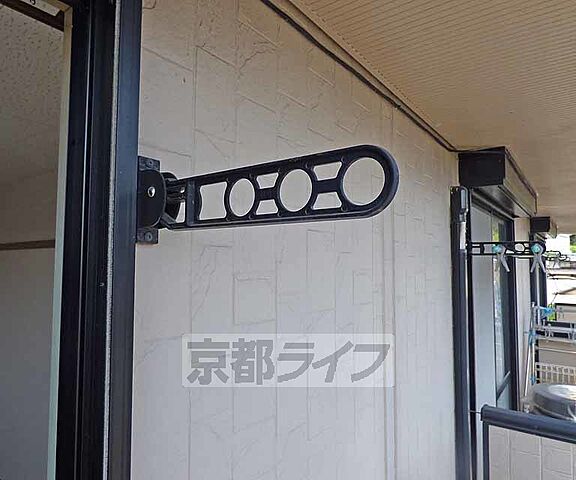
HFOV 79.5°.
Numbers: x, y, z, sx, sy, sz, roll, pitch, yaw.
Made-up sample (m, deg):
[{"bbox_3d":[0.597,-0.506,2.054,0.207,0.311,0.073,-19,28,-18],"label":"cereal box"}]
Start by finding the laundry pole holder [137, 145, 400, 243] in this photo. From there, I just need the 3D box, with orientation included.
[{"bbox_3d":[-0.064,-0.061,0.488,0.451,0.150,0.040,-2,-3,37],"label":"laundry pole holder"}]

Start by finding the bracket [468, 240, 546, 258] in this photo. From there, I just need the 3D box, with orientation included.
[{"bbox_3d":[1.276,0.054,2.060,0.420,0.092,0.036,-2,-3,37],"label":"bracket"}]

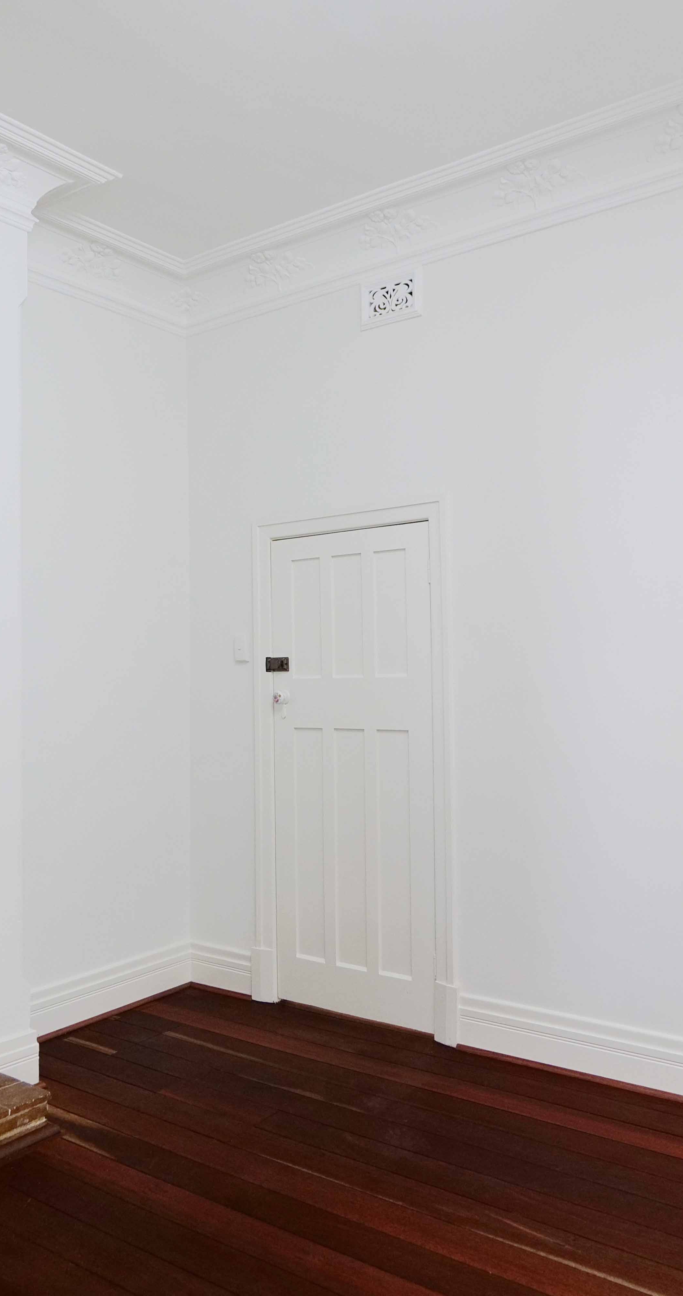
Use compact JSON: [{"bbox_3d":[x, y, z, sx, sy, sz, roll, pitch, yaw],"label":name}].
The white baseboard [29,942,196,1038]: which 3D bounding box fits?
[{"bbox_3d":[-1.006,1.488,3.978,0.030,0.185,0.970,-2,-1,39],"label":"white baseboard"}]

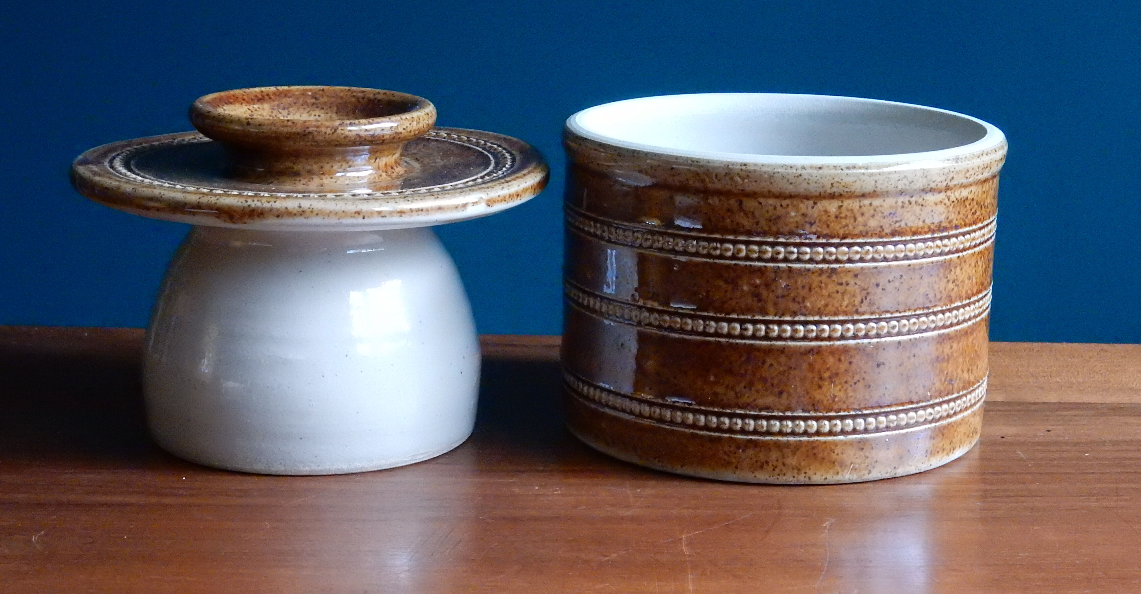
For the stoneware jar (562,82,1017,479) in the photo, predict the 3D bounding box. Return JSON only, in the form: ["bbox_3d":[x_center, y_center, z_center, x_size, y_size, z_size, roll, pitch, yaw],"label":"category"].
[{"bbox_3d":[0.059,-0.007,0.665,0.123,0.087,0.123,1,13,0],"label":"stoneware jar"}]

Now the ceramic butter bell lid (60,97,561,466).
[{"bbox_3d":[-0.071,-0.009,0.651,0.130,0.093,0.130,1,13,0],"label":"ceramic butter bell lid"}]

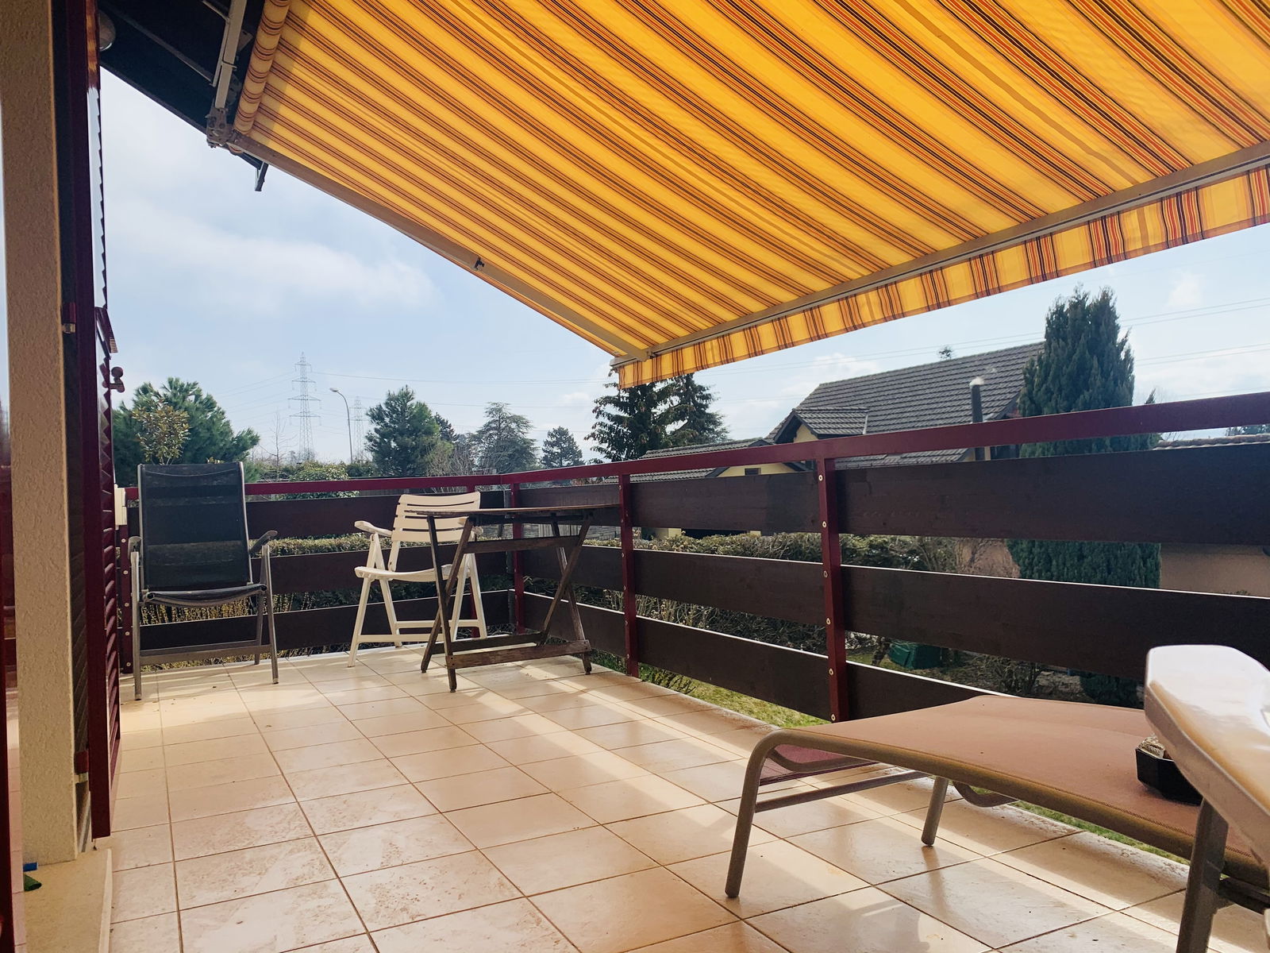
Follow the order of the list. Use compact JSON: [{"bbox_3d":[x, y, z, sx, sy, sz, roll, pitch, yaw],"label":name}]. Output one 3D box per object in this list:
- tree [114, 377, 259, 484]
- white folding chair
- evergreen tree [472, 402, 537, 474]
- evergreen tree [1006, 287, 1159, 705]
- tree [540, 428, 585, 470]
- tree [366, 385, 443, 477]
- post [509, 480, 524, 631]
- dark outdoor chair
[{"bbox_3d":[-9.853,0.663,20.947,3.400,5.679,3.400,-2,-1,-27],"label":"tree"},{"bbox_3d":[-1.129,0.510,4.977,0.585,0.844,0.631,-3,-1,9],"label":"white folding chair"},{"bbox_3d":[-8.022,-0.283,59.917,4.200,8.867,4.200,-2,-1,-27],"label":"evergreen tree"},{"bbox_3d":[5.305,0.263,11.154,1.800,4.947,1.800,-2,-1,-27],"label":"evergreen tree"},{"bbox_3d":[-4.966,0.298,67.928,3.200,7.749,3.200,-2,-1,-27],"label":"tree"},{"bbox_3d":[-7.633,0.299,31.938,2.700,6.630,2.700,-2,-1,-27],"label":"tree"},{"bbox_3d":[-0.685,0.483,5.521,0.046,0.899,0.046,-2,-1,-27],"label":"post"},{"bbox_3d":[-2.065,0.441,4.548,0.585,1.044,0.715,-2,-1,-27],"label":"dark outdoor chair"}]

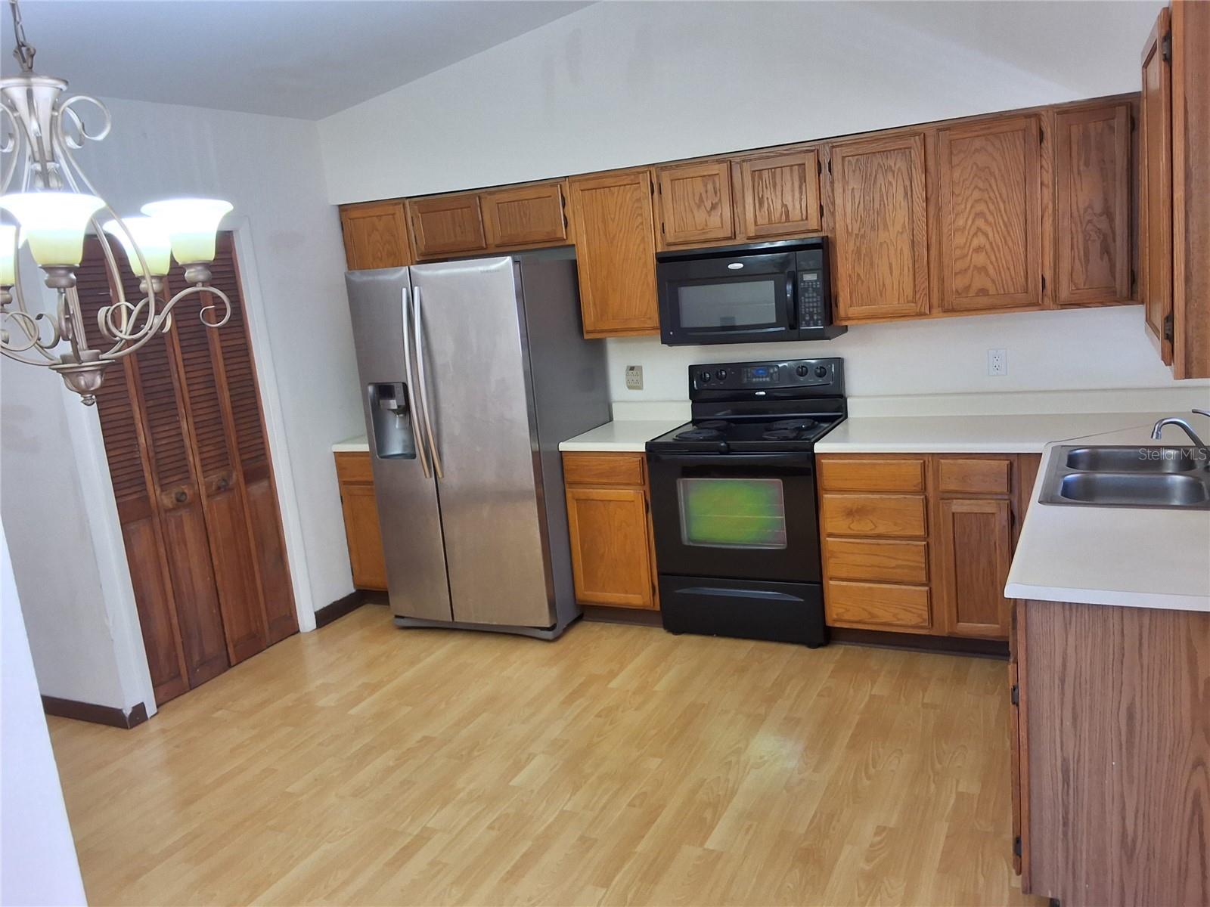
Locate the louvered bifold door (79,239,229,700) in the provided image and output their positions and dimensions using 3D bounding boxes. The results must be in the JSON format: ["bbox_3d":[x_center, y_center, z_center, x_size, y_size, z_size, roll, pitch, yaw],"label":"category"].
[{"bbox_3d":[-1.964,0.075,4.222,0.035,2.005,0.452,0,12,27],"label":"louvered bifold door"}]

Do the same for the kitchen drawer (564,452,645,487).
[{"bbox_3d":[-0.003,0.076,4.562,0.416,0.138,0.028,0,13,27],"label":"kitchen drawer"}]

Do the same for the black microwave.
[{"bbox_3d":[0.661,-0.732,4.452,0.765,0.426,0.378,0,12,27],"label":"black microwave"}]

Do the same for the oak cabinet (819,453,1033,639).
[{"bbox_3d":[1.424,0.310,4.172,0.862,0.778,0.615,0,12,27],"label":"oak cabinet"}]

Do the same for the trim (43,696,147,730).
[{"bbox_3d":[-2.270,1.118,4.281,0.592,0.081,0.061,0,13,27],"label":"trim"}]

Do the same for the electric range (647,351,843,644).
[{"bbox_3d":[0.685,0.207,4.545,0.759,1.188,0.668,0,13,27],"label":"electric range"}]

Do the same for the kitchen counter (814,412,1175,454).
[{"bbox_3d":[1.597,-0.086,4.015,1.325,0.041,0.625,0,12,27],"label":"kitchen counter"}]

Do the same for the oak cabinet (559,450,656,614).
[{"bbox_3d":[0.161,0.308,4.805,0.437,0.778,0.615,0,12,27],"label":"oak cabinet"}]

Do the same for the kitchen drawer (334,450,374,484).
[{"bbox_3d":[-1.150,0.025,5.283,0.400,0.155,0.430,0,12,27],"label":"kitchen drawer"}]

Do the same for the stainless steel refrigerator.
[{"bbox_3d":[-0.559,-0.064,4.964,0.909,1.797,0.906,0,12,25],"label":"stainless steel refrigerator"}]

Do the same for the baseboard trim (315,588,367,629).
[{"bbox_3d":[-1.410,0.823,5.218,0.015,0.087,0.405,0,12,27],"label":"baseboard trim"}]

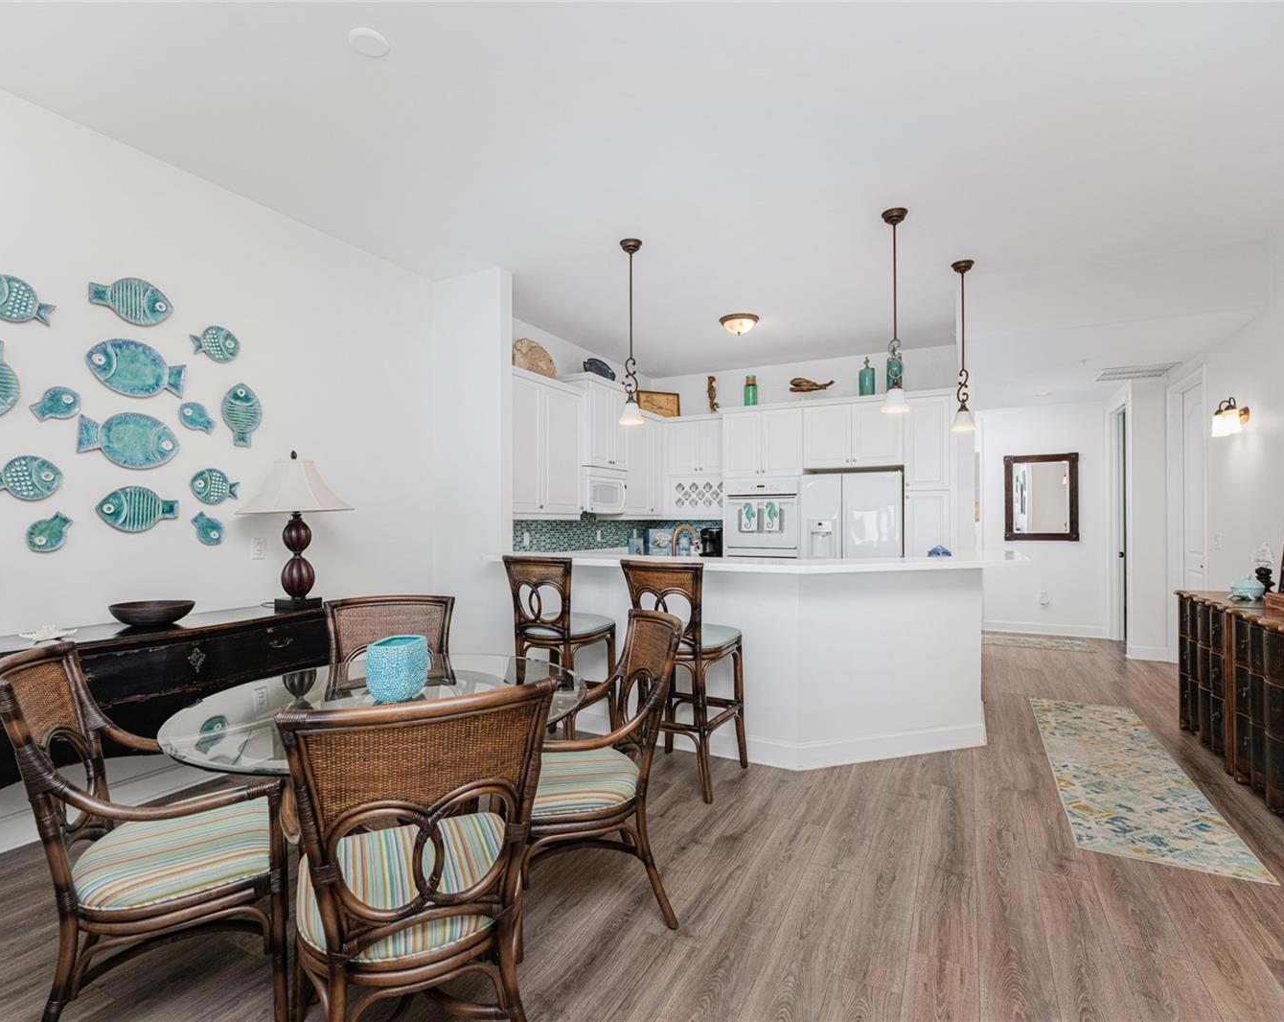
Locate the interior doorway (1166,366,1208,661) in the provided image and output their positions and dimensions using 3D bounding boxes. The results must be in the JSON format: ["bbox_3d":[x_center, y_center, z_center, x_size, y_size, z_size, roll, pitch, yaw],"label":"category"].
[{"bbox_3d":[4.737,0.130,5.112,0.130,2.555,1.070,0,-1,29],"label":"interior doorway"}]

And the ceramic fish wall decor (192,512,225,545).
[{"bbox_3d":[-2.200,0.091,3.021,0.030,0.169,0.151,-1,-1,29],"label":"ceramic fish wall decor"}]

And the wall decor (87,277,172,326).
[{"bbox_3d":[-2.362,-0.961,2.749,0.030,0.210,0.320,-1,-1,29],"label":"wall decor"}]

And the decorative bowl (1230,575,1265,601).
[{"bbox_3d":[3.656,0.457,3.602,0.175,0.142,0.175,0,-1,29],"label":"decorative bowl"}]

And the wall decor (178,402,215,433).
[{"bbox_3d":[-2.228,-0.467,2.982,0.025,0.158,0.165,0,-1,29],"label":"wall decor"}]

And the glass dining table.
[{"bbox_3d":[-0.811,0.985,1.978,1.220,0.757,1.220,0,-1,29],"label":"glass dining table"}]

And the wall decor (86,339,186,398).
[{"bbox_3d":[-2.334,-0.652,2.763,0.030,0.262,0.373,0,-1,29],"label":"wall decor"}]

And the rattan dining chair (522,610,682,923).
[{"bbox_3d":[-0.189,0.886,2.170,0.620,0.960,0.600,0,-1,-17],"label":"rattan dining chair"}]

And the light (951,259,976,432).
[{"bbox_3d":[2.140,-1.097,3.968,0.157,1.128,0.157,0,-1,29],"label":"light"}]

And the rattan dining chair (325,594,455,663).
[{"bbox_3d":[-1.079,0.886,2.525,0.600,0.960,0.620,0,-1,-19],"label":"rattan dining chair"}]

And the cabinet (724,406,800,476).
[{"bbox_3d":[1.369,-0.679,6.359,0.811,0.665,0.600,-1,-1,28],"label":"cabinet"}]

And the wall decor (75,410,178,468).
[{"bbox_3d":[-2.350,-0.322,2.731,0.030,0.258,0.376,0,-1,29],"label":"wall decor"}]

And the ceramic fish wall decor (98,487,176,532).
[{"bbox_3d":[-2.341,-0.009,2.772,0.028,0.218,0.312,0,-1,29],"label":"ceramic fish wall decor"}]

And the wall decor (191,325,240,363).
[{"bbox_3d":[-2.191,-0.852,3.056,0.030,0.184,0.226,-1,-1,29],"label":"wall decor"}]

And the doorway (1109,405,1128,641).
[{"bbox_3d":[4.973,0.204,6.136,0.140,2.480,0.842,-1,-1,29],"label":"doorway"}]

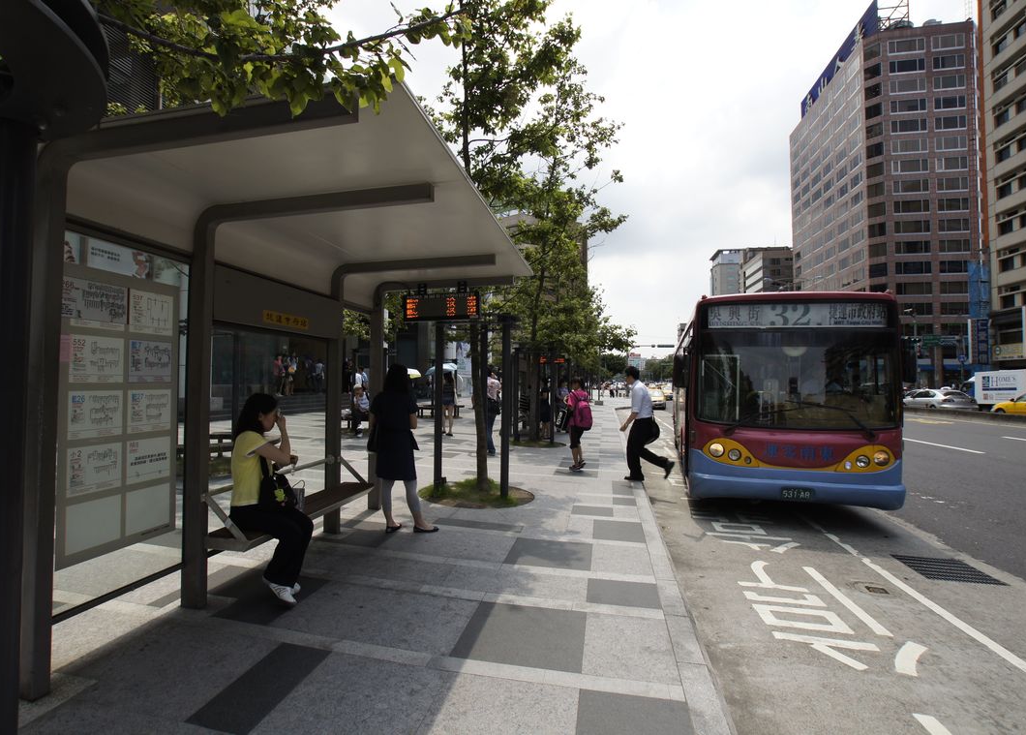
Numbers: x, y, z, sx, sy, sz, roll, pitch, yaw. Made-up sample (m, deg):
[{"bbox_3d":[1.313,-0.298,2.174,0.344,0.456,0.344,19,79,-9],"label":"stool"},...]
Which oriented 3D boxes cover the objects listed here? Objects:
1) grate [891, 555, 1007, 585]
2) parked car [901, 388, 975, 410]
[{"bbox_3d":[3.804,1.795,4.320,0.555,0.050,0.613,0,-2,11],"label":"grate"},{"bbox_3d":[24.046,1.929,27.973,1.760,1.450,4.500,0,-2,11],"label":"parked car"}]

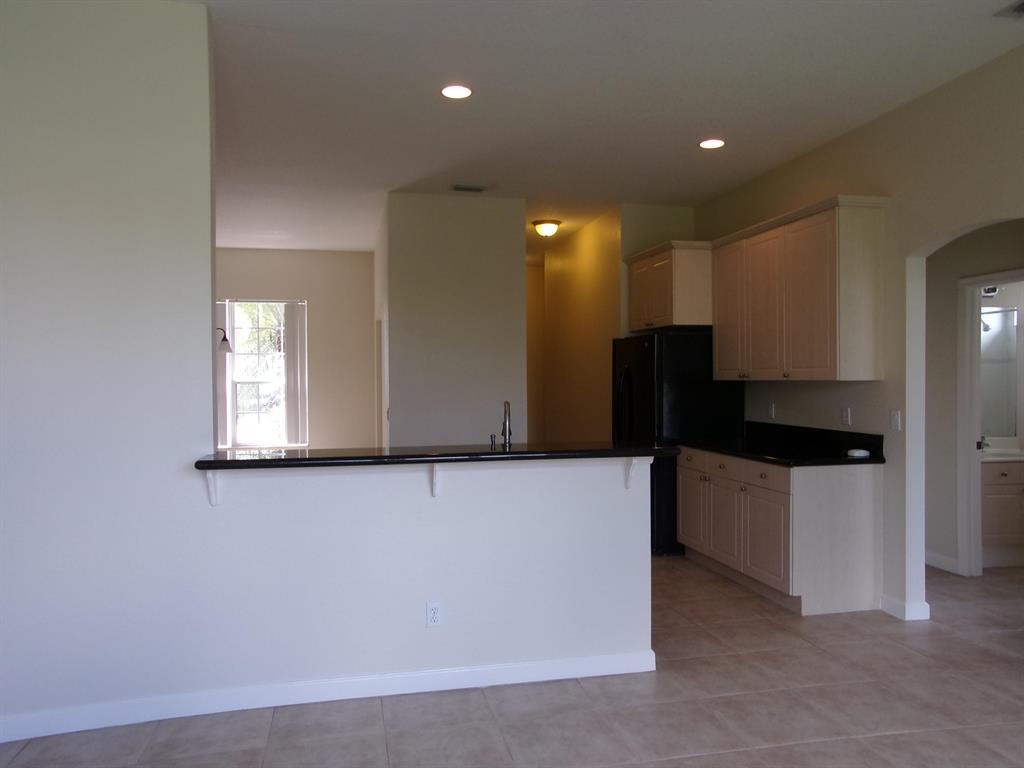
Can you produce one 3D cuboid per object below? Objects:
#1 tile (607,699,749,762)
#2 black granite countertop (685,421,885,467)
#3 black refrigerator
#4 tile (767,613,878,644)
[{"bbox_3d":[0.648,1.389,2.854,0.445,0.012,0.438,0,0,-12],"label":"tile"},{"bbox_3d":[1.790,0.413,5.064,0.637,0.200,1.561,0,0,-13],"label":"black granite countertop"},{"bbox_3d":[1.411,0.490,6.260,0.763,1.783,0.916,0,0,-13],"label":"black refrigerator"},{"bbox_3d":[1.765,1.393,4.081,0.450,0.012,0.450,0,0,-13],"label":"tile"}]

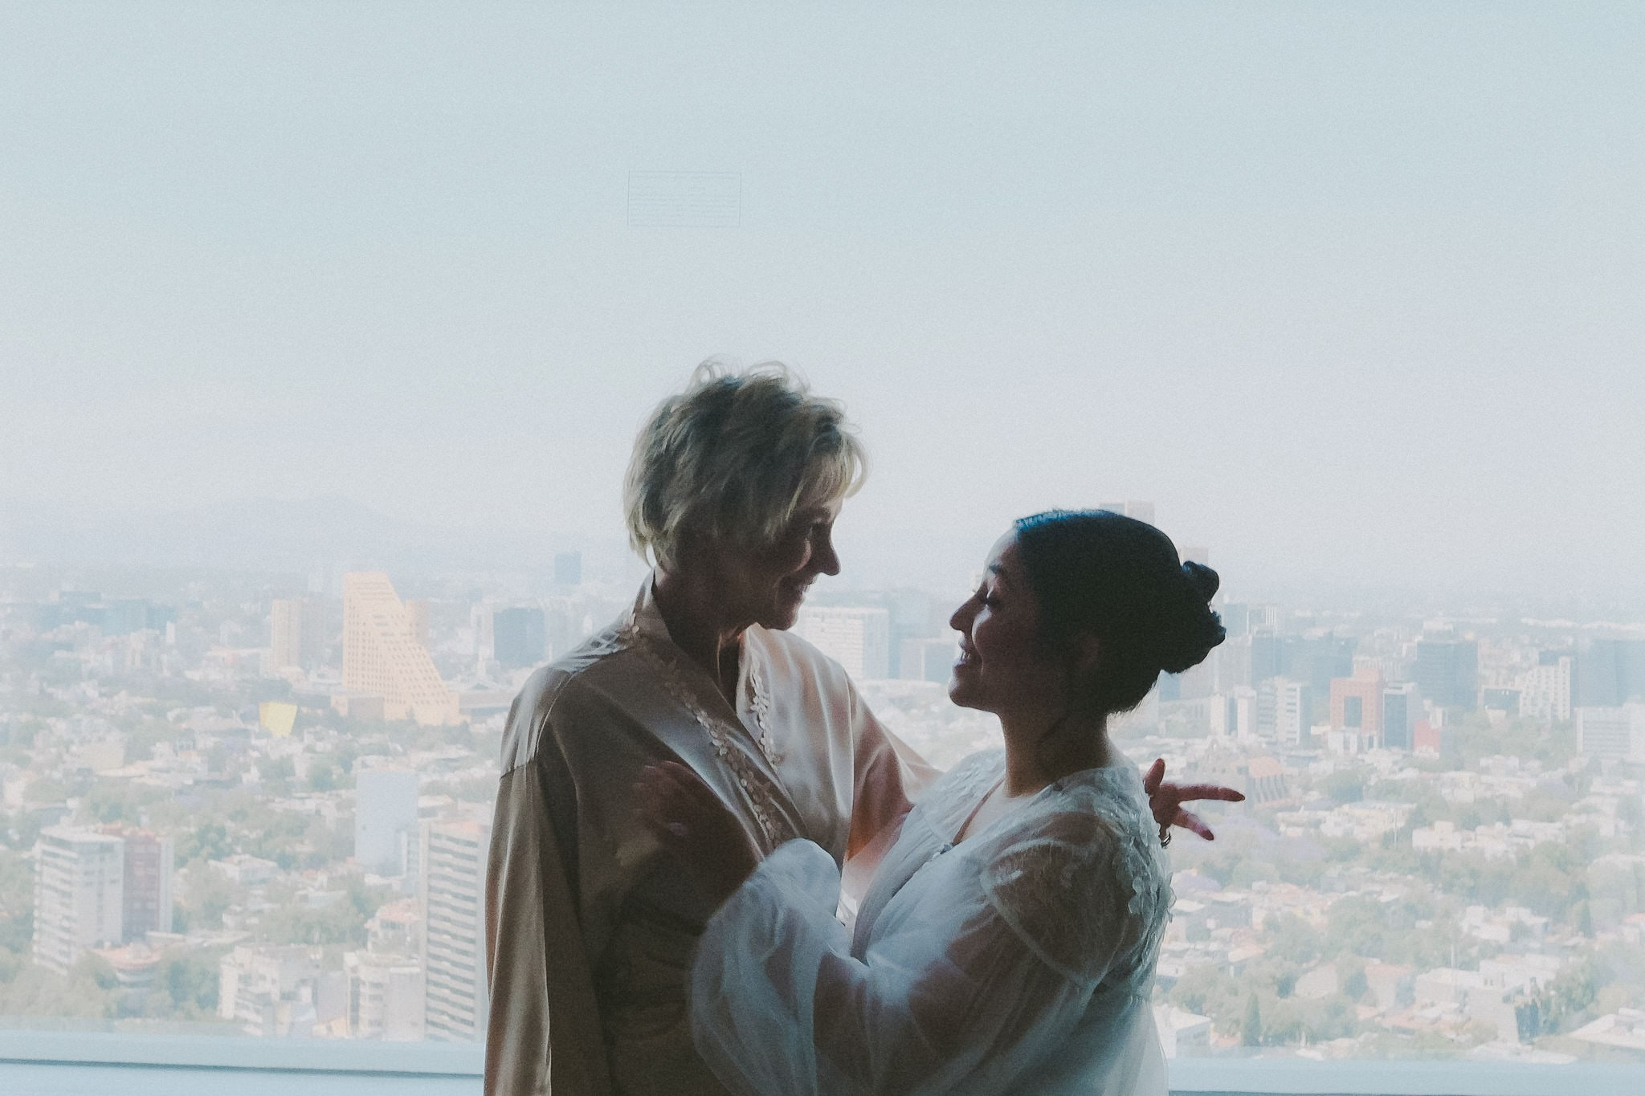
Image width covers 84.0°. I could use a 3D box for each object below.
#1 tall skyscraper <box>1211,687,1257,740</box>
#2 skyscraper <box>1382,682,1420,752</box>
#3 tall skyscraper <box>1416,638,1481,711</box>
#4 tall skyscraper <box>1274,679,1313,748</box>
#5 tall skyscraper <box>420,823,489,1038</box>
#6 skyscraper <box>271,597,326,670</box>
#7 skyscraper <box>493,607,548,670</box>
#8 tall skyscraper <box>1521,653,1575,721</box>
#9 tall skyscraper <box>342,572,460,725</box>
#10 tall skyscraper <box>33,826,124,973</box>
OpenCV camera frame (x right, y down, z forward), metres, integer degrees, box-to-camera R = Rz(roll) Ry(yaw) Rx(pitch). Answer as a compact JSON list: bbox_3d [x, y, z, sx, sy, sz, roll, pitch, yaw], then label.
[{"bbox_3d":[234.350,94.360,520.000,20.180,27.260,15.090,0,-1,42],"label":"tall skyscraper"},{"bbox_3d":[322.810,96.030,509.560,21.000,40.500,11.200,2,-2,-44],"label":"skyscraper"},{"bbox_3d":[447.250,92.100,655.000,38.230,49.810,27.610,2,-1,-38],"label":"tall skyscraper"},{"bbox_3d":[251.610,93.400,489.080,12.500,43.000,18.000,0,-2,44],"label":"tall skyscraper"},{"bbox_3d":[-73.700,83.060,197.820,17.000,48.000,17.000,0,-1,28],"label":"tall skyscraper"},{"bbox_3d":[-461.580,76.940,804.230,30.000,65.500,25.000,0,-1,14],"label":"skyscraper"},{"bbox_3d":[-261.510,78.710,790.000,33.540,53.010,27.950,0,-1,30],"label":"skyscraper"},{"bbox_3d":[471.410,91.070,595.000,25.830,41.810,16.140,0,-2,45],"label":"tall skyscraper"},{"bbox_3d":[-243.380,56.190,525.000,60.240,81.680,25.680,0,-1,28],"label":"tall skyscraper"},{"bbox_3d":[-180.600,85.330,222.000,19.500,31.000,11.000,0,-1,27],"label":"tall skyscraper"}]

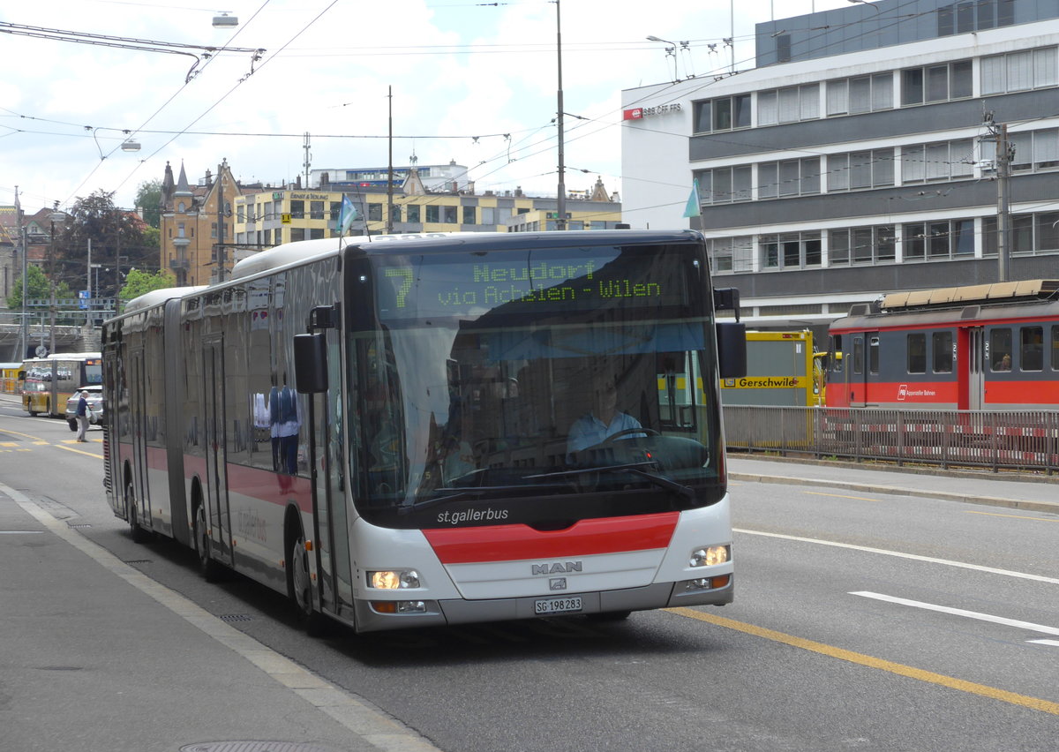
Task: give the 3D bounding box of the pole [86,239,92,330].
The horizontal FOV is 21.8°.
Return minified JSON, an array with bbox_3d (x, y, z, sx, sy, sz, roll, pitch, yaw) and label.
[{"bbox_3d":[-35.507,-7.578,222.000,0.200,7.260,0.200,0,0,-14],"label":"pole"}]

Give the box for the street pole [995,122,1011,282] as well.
[{"bbox_3d":[12.099,-2.468,70.000,0.270,7.920,0.270,0,0,-14],"label":"street pole"}]

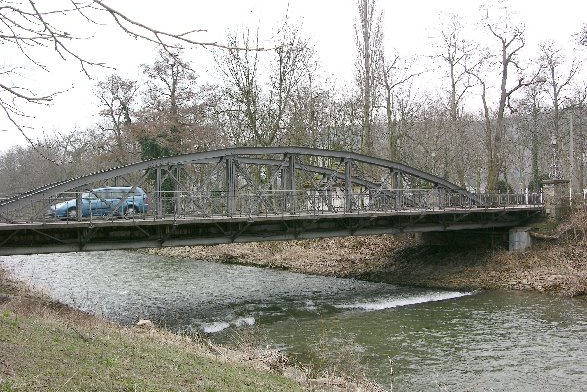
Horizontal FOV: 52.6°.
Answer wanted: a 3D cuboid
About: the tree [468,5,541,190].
[{"bbox_3d":[22.400,-9.980,63.000,7.500,20.700,7.300,0,1,0],"label":"tree"}]

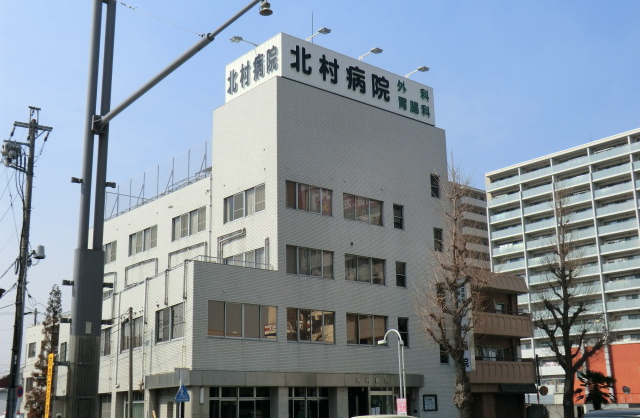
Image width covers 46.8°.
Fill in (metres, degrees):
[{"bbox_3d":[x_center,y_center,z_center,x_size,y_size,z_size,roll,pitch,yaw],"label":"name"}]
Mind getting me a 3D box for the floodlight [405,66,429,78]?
[{"bbox_3d":[6.490,-9.161,49.743,0.420,0.400,2.094,11,-20,-38],"label":"floodlight"}]

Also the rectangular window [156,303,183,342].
[{"bbox_3d":[-7.887,5.988,38.726,0.150,1.787,4.056,9,-18,-32],"label":"rectangular window"}]

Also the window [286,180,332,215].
[{"bbox_3d":[-0.574,-0.540,39.089,3.165,1.442,0.150,11,-19,-39],"label":"window"}]

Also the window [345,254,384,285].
[{"bbox_3d":[2.737,3.631,44.273,3.284,1.544,0.150,11,-20,-38],"label":"window"}]

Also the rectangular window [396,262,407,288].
[{"bbox_3d":[5.055,4.083,46.103,0.924,1.551,0.150,11,-20,-38],"label":"rectangular window"}]

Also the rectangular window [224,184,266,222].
[{"bbox_3d":[-4.045,-0.264,39.930,0.150,1.442,3.761,11,-19,-39],"label":"rectangular window"}]

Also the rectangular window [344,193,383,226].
[{"bbox_3d":[2.678,0.047,45.271,3.310,1.598,0.150,11,-20,-38],"label":"rectangular window"}]

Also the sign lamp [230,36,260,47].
[{"bbox_3d":[-4.078,-9.211,40.706,1.700,0.420,0.420,11,-19,-39],"label":"sign lamp"}]

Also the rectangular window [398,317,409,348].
[{"bbox_3d":[5.075,7.510,45.118,0.889,1.807,0.150,11,-20,-38],"label":"rectangular window"}]

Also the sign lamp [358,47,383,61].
[{"bbox_3d":[3.191,-9.760,47.090,0.420,0.400,2.148,11,-20,-38],"label":"sign lamp"}]

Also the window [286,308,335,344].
[{"bbox_3d":[-0.466,5.928,37.412,3.165,1.650,0.150,11,-19,-39],"label":"window"}]

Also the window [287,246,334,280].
[{"bbox_3d":[-0.519,2.759,38.233,3.165,1.450,0.150,11,-19,-39],"label":"window"}]

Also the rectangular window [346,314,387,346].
[{"bbox_3d":[2.530,6.526,39.914,3.072,1.650,0.150,11,-19,-39],"label":"rectangular window"}]

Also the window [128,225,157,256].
[{"bbox_3d":[-12.543,2.241,52.338,0.150,1.597,3.937,12,-20,-40],"label":"window"}]

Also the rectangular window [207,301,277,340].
[{"bbox_3d":[-3.906,5.758,38.029,4.268,1.804,0.150,11,-20,-38],"label":"rectangular window"}]

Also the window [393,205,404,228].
[{"bbox_3d":[4.566,0.478,43.385,0.813,1.430,0.150,11,-19,-39],"label":"window"}]

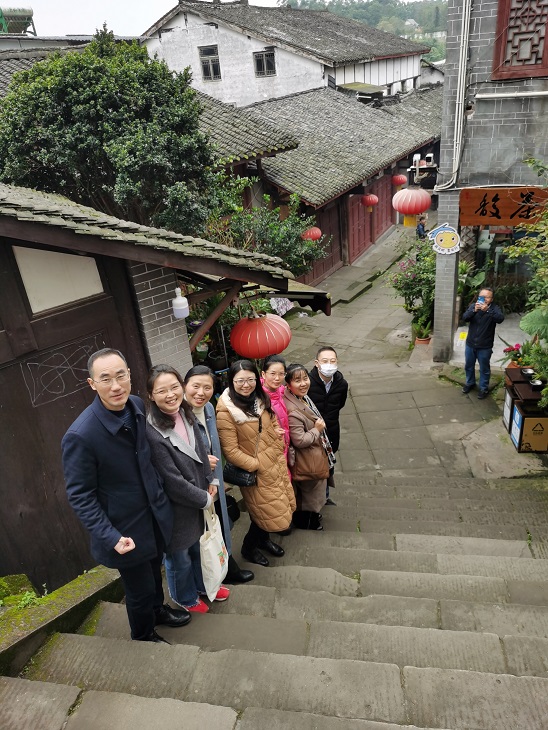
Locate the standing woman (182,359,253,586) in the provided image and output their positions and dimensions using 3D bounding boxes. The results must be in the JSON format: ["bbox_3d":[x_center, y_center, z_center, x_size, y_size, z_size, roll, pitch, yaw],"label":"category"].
[{"bbox_3d":[-0.332,0.690,3.354,0.400,1.600,0.500,8,31,24],"label":"standing woman"}]

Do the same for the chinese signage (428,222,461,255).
[{"bbox_3d":[2.514,-1.865,8.398,0.470,0.470,0.050,3,29,15],"label":"chinese signage"}]

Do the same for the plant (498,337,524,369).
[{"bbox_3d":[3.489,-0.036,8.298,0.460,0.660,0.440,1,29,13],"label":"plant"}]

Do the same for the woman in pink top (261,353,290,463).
[{"bbox_3d":[0.083,0.624,4.114,0.380,1.600,0.500,20,37,38],"label":"woman in pink top"}]

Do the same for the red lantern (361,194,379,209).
[{"bbox_3d":[2.831,-4.808,16.800,0.500,0.420,0.500,1,29,13],"label":"red lantern"}]

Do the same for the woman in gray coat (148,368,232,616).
[{"bbox_3d":[-0.447,0.727,3.091,0.370,1.610,0.450,17,35,36],"label":"woman in gray coat"}]

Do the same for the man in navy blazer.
[{"bbox_3d":[-0.663,0.699,2.705,0.460,1.740,0.580,8,31,24],"label":"man in navy blazer"}]

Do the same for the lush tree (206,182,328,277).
[{"bbox_3d":[-0.125,-2.416,11.198,2.300,2.400,2.000,1,29,13],"label":"lush tree"}]

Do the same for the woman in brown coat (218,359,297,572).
[{"bbox_3d":[-0.104,0.666,3.672,0.420,1.600,0.540,20,37,38],"label":"woman in brown coat"}]

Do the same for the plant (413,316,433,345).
[{"bbox_3d":[2.616,-0.588,10.000,0.380,0.560,0.380,1,29,13],"label":"plant"}]

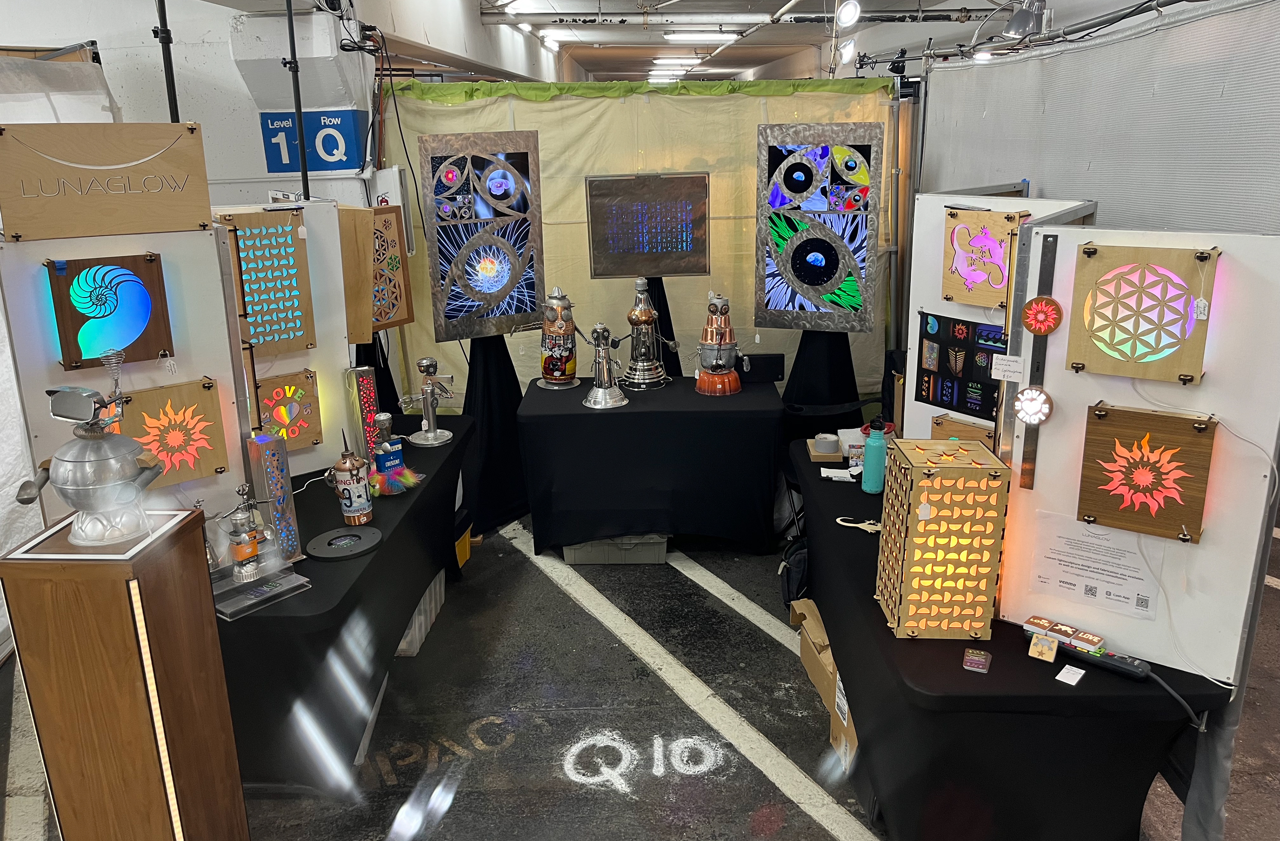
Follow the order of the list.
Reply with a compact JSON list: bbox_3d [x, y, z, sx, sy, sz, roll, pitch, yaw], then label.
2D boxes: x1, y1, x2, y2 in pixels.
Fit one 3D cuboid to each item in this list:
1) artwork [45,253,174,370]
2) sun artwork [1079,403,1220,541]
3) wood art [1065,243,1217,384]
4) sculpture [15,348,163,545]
[{"bbox_3d":[-1.379,-0.287,2.510,0.260,0.276,0.055,-14,20,-38],"label":"artwork"},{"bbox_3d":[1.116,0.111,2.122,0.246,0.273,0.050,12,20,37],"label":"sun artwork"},{"bbox_3d":[1.071,-0.233,2.056,0.263,0.276,0.050,12,20,37],"label":"wood art"},{"bbox_3d":[-1.288,0.059,2.266,0.275,0.445,0.235,3,16,13],"label":"sculpture"}]

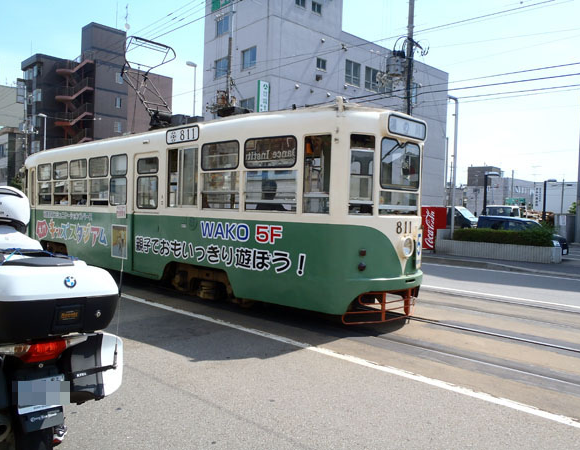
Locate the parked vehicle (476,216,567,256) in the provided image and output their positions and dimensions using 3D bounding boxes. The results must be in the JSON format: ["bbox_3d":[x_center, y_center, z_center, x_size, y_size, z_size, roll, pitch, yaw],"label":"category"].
[{"bbox_3d":[10.050,0.440,21.000,1.600,1.480,3.550,0,2,-42],"label":"parked vehicle"}]

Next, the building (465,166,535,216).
[{"bbox_3d":[37.953,-4.727,87.728,6.600,10.100,15.000,3,2,44],"label":"building"}]

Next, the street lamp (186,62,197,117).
[{"bbox_3d":[-5.796,-4.397,27.965,0.250,9.800,0.750,3,2,44],"label":"street lamp"}]

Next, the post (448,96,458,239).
[{"bbox_3d":[5.934,-1.980,17.996,0.160,5.600,0.650,3,2,44],"label":"post"}]

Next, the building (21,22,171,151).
[{"bbox_3d":[-22.598,-11.768,58.325,5.200,22.200,16.400,3,2,44],"label":"building"}]

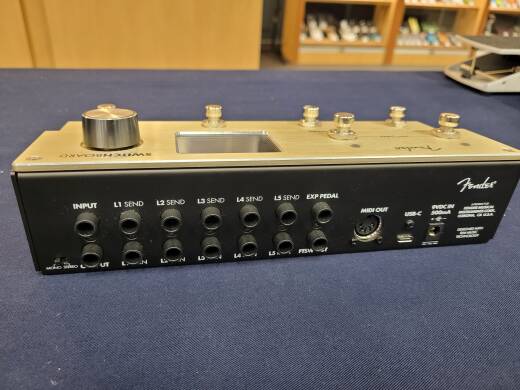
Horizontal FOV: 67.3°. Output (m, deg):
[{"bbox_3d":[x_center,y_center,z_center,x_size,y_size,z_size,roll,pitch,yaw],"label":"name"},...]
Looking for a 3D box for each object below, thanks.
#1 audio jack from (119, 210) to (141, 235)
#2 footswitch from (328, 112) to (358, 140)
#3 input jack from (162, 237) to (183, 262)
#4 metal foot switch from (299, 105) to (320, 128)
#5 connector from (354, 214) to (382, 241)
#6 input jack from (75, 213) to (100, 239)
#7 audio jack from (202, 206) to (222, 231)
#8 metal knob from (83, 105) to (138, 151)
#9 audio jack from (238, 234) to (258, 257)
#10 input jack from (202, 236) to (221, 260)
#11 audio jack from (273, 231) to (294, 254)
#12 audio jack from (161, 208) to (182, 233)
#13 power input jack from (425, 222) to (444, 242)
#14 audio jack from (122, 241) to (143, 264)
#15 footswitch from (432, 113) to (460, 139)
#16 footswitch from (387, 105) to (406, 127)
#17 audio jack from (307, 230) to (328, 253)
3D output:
[{"bbox_3d":[-0.064,0.014,0.195,0.010,0.010,0.008,-2,29,-12],"label":"audio jack"},{"bbox_3d":[0.051,-0.043,0.240,0.017,0.013,0.017,-2,24,-11],"label":"footswitch"},{"bbox_3d":[-0.046,0.029,0.206,0.009,0.009,0.007,-2,30,-11],"label":"input jack"},{"bbox_3d":[0.040,-0.063,0.308,0.018,0.013,0.018,-2,24,-12],"label":"metal foot switch"},{"bbox_3d":[0.064,0.020,0.232,0.017,0.017,0.007,-2,29,-12],"label":"connector"},{"bbox_3d":[-0.084,0.014,0.189,0.009,0.009,0.007,-2,30,-11],"label":"input jack"},{"bbox_3d":[-0.025,0.012,0.203,0.010,0.010,0.008,-2,29,-12],"label":"audio jack"},{"bbox_3d":[-0.078,-0.035,0.206,0.028,0.015,0.028,-2,24,-12],"label":"metal knob"},{"bbox_3d":[-0.006,0.028,0.216,0.010,0.010,0.008,-2,29,-12],"label":"audio jack"},{"bbox_3d":[-0.026,0.028,0.210,0.009,0.009,0.007,-2,30,-11],"label":"input jack"},{"bbox_3d":[0.013,0.027,0.220,0.010,0.010,0.008,-2,29,-12],"label":"audio jack"},{"bbox_3d":[-0.044,0.013,0.197,0.009,0.009,0.007,-2,30,-11],"label":"audio jack"},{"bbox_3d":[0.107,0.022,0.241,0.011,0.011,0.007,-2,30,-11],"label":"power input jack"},{"bbox_3d":[-0.065,0.030,0.202,0.009,0.009,0.007,-2,30,-11],"label":"audio jack"},{"bbox_3d":[0.126,-0.048,0.262,0.018,0.013,0.018,-2,24,-12],"label":"footswitch"},{"bbox_3d":[0.114,-0.066,0.323,0.018,0.013,0.018,-2,24,-12],"label":"footswitch"},{"bbox_3d":[0.033,0.026,0.221,0.009,0.009,0.007,-2,30,-11],"label":"audio jack"}]

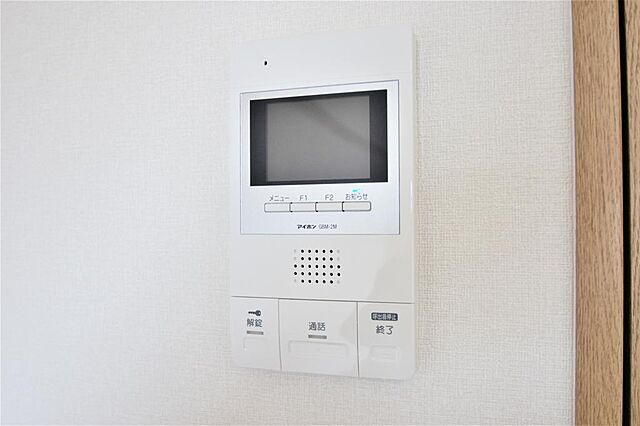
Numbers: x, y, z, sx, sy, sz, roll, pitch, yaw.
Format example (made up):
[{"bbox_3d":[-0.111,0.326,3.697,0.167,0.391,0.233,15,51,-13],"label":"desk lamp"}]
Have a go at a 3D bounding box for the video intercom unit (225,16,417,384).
[{"bbox_3d":[0.003,-0.005,0.332,0.125,0.226,0.030,0,0,15],"label":"video intercom unit"}]

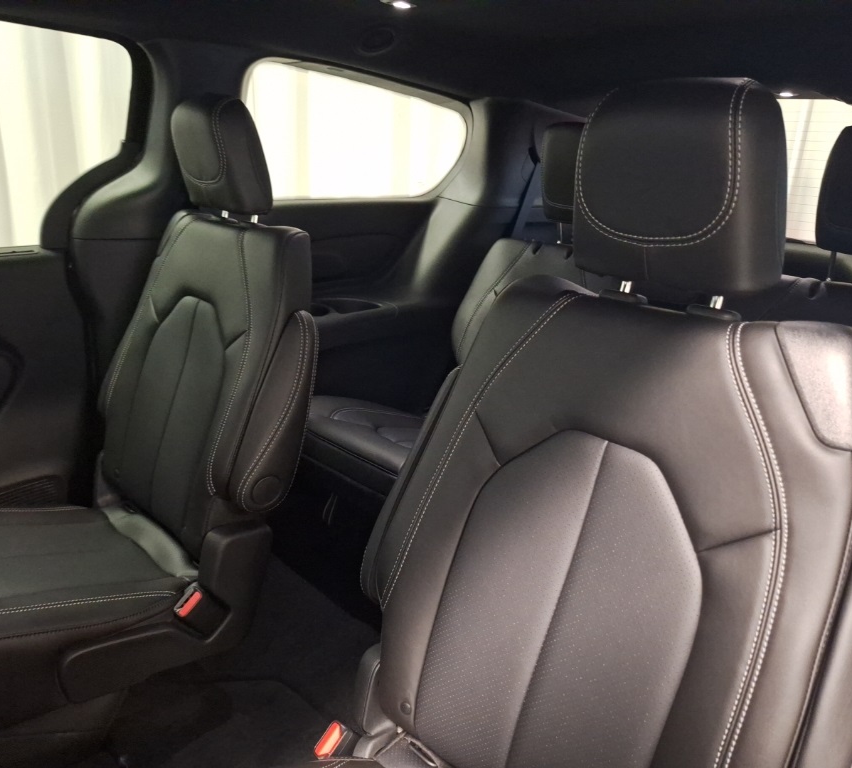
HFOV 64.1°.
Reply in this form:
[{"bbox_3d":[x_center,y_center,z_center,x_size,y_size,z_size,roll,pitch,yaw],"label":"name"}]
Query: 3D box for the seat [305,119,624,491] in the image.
[{"bbox_3d":[0.202,-0.195,1.790,0.500,0.970,1.000,19,25,39],"label":"seat"}]

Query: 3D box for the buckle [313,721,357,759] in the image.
[{"bbox_3d":[-0.111,0.483,0.908,0.027,0.066,0.050,19,63,39],"label":"buckle"}]

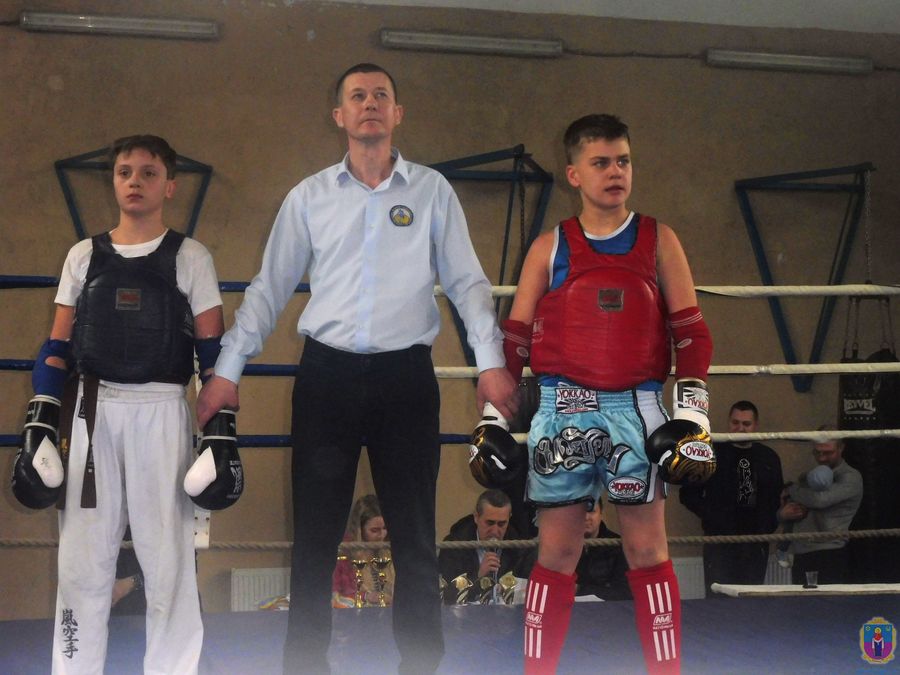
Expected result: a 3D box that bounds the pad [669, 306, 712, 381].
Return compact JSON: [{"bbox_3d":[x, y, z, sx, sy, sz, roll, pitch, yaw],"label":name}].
[{"bbox_3d":[0.621,0.015,4.430,0.115,0.195,0.120,0,-2,0],"label":"pad"}]

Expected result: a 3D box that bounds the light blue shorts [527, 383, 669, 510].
[{"bbox_3d":[0.382,0.273,4.420,0.360,0.335,0.260,0,-2,13],"label":"light blue shorts"}]

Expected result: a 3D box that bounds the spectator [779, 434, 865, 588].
[{"bbox_3d":[2.228,1.292,10.252,0.520,1.560,0.480,-2,-3,37],"label":"spectator"}]

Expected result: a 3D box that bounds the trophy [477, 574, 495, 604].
[{"bbox_3d":[0.163,1.162,7.900,0.085,0.160,0.060,0,-3,-6],"label":"trophy"}]

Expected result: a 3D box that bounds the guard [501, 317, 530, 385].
[{"bbox_3d":[0.169,0.042,4.500,0.100,0.195,0.110,8,-8,-6],"label":"guard"}]

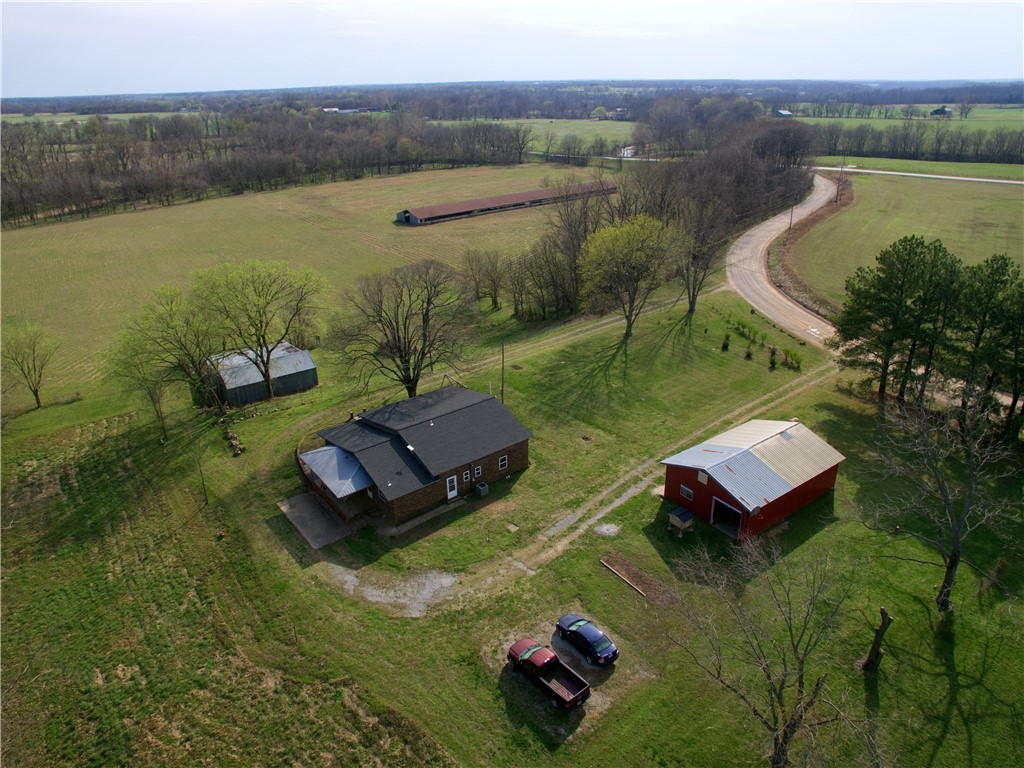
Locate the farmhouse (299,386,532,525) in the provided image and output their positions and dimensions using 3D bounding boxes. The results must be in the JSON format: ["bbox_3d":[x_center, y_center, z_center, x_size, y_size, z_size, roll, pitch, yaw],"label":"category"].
[{"bbox_3d":[-9.446,5.626,55.877,18.200,5.200,14.250,-19,32,-32],"label":"farmhouse"}]

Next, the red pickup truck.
[{"bbox_3d":[2.093,17.430,36.210,1.970,1.840,5.550,-23,35,-37],"label":"red pickup truck"}]

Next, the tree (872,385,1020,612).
[{"bbox_3d":[28.840,8.102,38.443,8.800,15.600,8.800,-25,36,-39],"label":"tree"}]

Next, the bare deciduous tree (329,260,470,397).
[{"bbox_3d":[-11.967,-4.905,64.200,15.300,16.400,15.300,-6,28,-10],"label":"bare deciduous tree"}]

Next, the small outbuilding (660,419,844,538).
[{"bbox_3d":[20.779,7.475,51.302,12.930,5.200,8.800,-18,32,-30],"label":"small outbuilding"}]

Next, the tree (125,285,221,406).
[{"bbox_3d":[-36.556,-3.768,65.409,10.200,14.000,10.200,-16,31,-27],"label":"tree"}]

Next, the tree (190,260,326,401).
[{"bbox_3d":[-27.768,-5.614,66.746,14.300,15.800,14.300,-13,30,-22],"label":"tree"}]

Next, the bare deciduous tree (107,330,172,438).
[{"bbox_3d":[-36.731,0.568,59.273,6.000,11.900,6.000,-18,32,-30],"label":"bare deciduous tree"}]

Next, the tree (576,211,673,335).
[{"bbox_3d":[15.594,-14.371,81.729,12.700,16.400,12.700,5,28,11],"label":"tree"}]

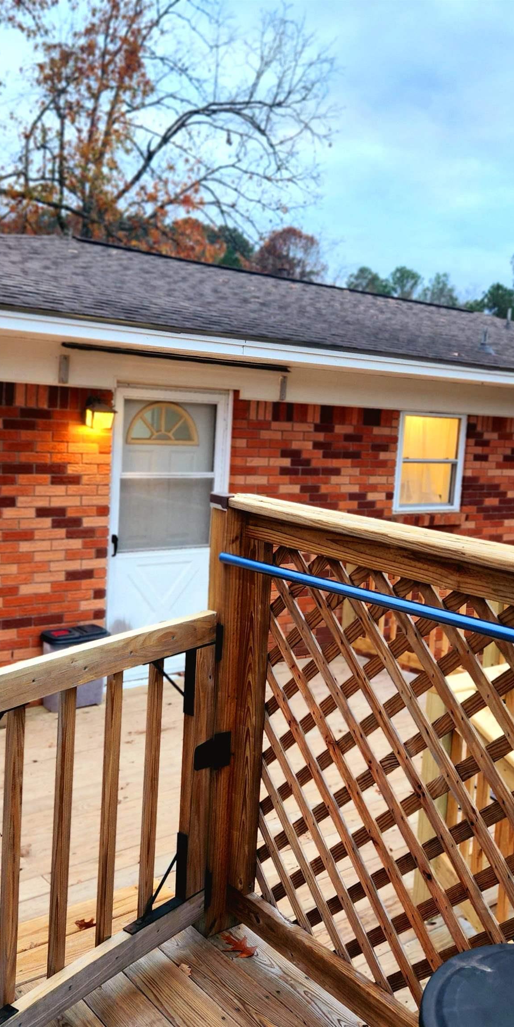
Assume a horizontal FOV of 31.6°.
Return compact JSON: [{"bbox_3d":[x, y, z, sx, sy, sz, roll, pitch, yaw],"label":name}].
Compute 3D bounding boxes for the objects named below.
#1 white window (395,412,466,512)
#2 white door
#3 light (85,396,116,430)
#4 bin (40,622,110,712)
[{"bbox_3d":[1.512,-0.432,7.882,0.868,0.862,0.090,-2,8,-39],"label":"white window"},{"bbox_3d":[-0.604,0.172,6.283,0.950,2.040,0.100,-2,8,-39],"label":"white door"},{"bbox_3d":[-0.989,-0.645,5.743,0.145,0.205,0.150,-2,8,-39],"label":"light"},{"bbox_3d":[-1.155,1.007,5.820,0.370,0.500,0.220,-2,8,-39],"label":"bin"}]

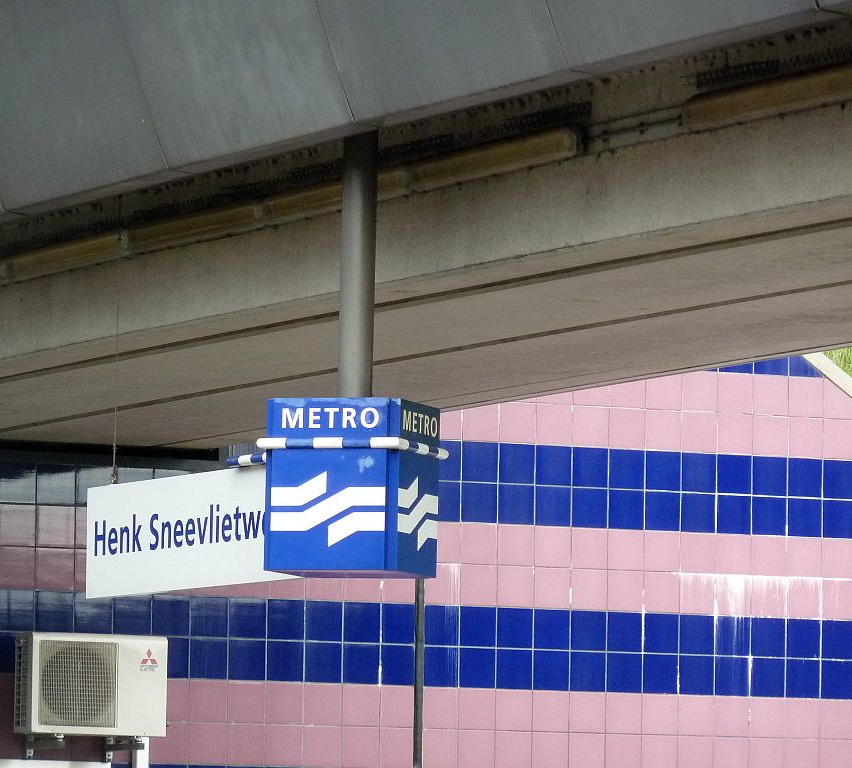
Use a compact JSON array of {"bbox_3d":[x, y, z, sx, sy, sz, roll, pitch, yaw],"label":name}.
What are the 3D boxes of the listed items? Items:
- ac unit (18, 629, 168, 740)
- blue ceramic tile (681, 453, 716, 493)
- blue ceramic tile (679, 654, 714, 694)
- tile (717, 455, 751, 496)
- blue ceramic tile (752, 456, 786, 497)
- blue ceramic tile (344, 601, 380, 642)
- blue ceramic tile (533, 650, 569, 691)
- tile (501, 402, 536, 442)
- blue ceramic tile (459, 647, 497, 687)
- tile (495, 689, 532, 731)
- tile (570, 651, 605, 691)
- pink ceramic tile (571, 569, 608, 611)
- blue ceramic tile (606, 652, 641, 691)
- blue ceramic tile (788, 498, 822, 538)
[{"bbox_3d":[-1.835,1.665,36.378,0.810,0.574,0.270,3,-5,-27],"label":"ac unit"},{"bbox_3d":[1.610,0.524,39.390,0.232,0.232,0.010,3,-5,-26],"label":"blue ceramic tile"},{"bbox_3d":[1.596,1.716,39.322,0.234,0.234,0.010,3,-5,-26],"label":"blue ceramic tile"},{"bbox_3d":[1.837,0.539,39.733,0.236,0.236,0.010,3,-5,-26],"label":"tile"},{"bbox_3d":[2.046,0.549,39.697,0.230,0.230,0.012,3,-5,-26],"label":"blue ceramic tile"},{"bbox_3d":[-0.369,1.364,38.072,0.237,0.237,0.012,3,-5,-27],"label":"blue ceramic tile"},{"bbox_3d":[0.720,1.647,38.243,0.227,0.223,0.010,3,-5,-26],"label":"blue ceramic tile"},{"bbox_3d":[0.533,0.227,38.889,0.232,0.232,0.010,3,-5,-26],"label":"tile"},{"bbox_3d":[0.297,1.654,38.777,0.230,0.230,0.012,3,-5,-26],"label":"blue ceramic tile"},{"bbox_3d":[0.507,1.896,38.767,0.234,0.234,0.010,3,-5,-26],"label":"tile"},{"bbox_3d":[0.944,1.679,39.000,0.234,0.234,0.010,3,-5,-26],"label":"tile"},{"bbox_3d":[0.958,1.213,39.259,0.236,0.236,0.010,3,-5,-26],"label":"pink ceramic tile"},{"bbox_3d":[1.153,1.686,38.838,0.237,0.237,0.012,3,-5,-27],"label":"blue ceramic tile"},{"bbox_3d":[2.241,0.795,39.467,0.237,0.237,0.012,3,-5,-27],"label":"blue ceramic tile"}]

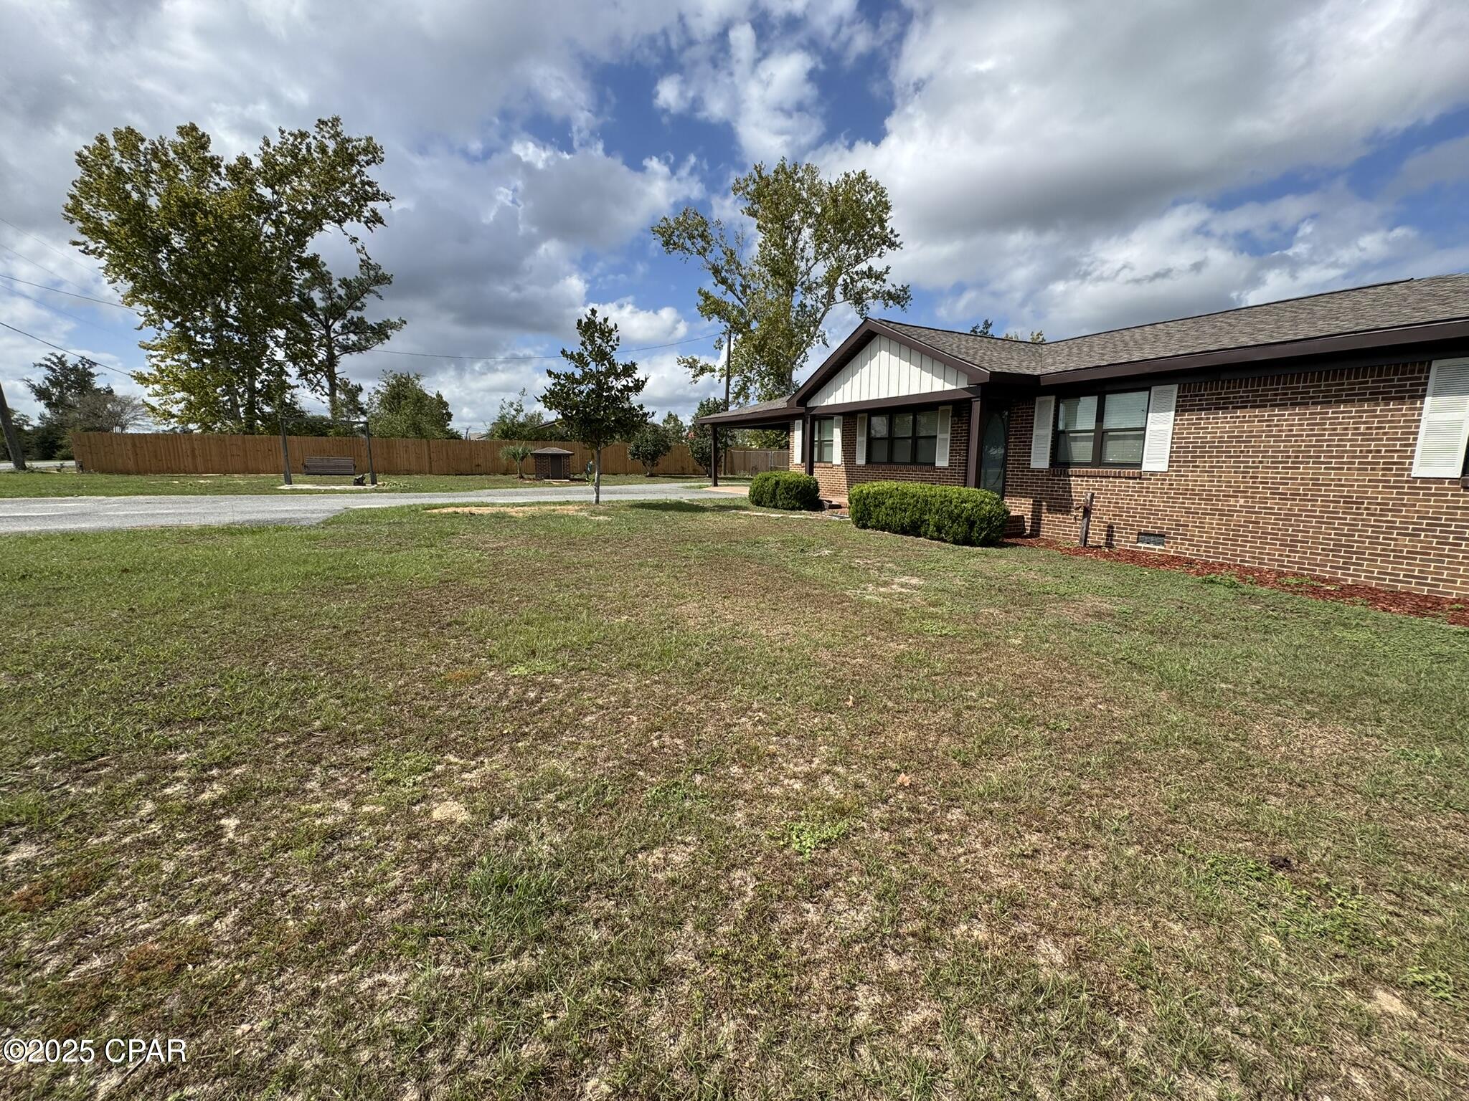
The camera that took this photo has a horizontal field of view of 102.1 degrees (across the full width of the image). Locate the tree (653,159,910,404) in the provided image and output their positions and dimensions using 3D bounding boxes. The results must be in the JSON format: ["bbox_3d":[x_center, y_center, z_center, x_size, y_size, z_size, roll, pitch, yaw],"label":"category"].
[{"bbox_3d":[2.793,-14.307,37.091,15.589,18.597,15.589,1,9,4],"label":"tree"}]

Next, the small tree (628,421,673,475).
[{"bbox_3d":[-4.233,-5.161,30.070,2.242,2.801,2.242,-1,9,-8],"label":"small tree"}]

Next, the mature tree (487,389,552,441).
[{"bbox_3d":[-13.972,-7.910,38.844,4.081,5.256,4.081,-3,10,-19],"label":"mature tree"}]

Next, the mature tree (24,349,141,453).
[{"bbox_3d":[-46.617,-10.348,42.752,5.860,7.718,5.860,8,13,43],"label":"mature tree"}]

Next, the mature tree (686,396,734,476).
[{"bbox_3d":[-1.203,-5.834,30.436,2.464,4.144,2.464,0,9,-2],"label":"mature tree"}]

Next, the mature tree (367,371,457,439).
[{"bbox_3d":[-18.614,-7.539,34.647,4.590,5.678,4.590,-5,10,-27],"label":"mature tree"}]

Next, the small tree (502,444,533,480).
[{"bbox_3d":[-10.115,-4.169,27.721,1.360,1.650,1.360,-3,10,-20],"label":"small tree"}]

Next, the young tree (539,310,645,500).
[{"bbox_3d":[-3.748,-3.823,15.971,2.814,5.141,2.814,-2,9,-13],"label":"young tree"}]

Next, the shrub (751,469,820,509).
[{"bbox_3d":[1.349,-1.584,15.265,0.900,0.930,2.100,-5,10,-27],"label":"shrub"}]

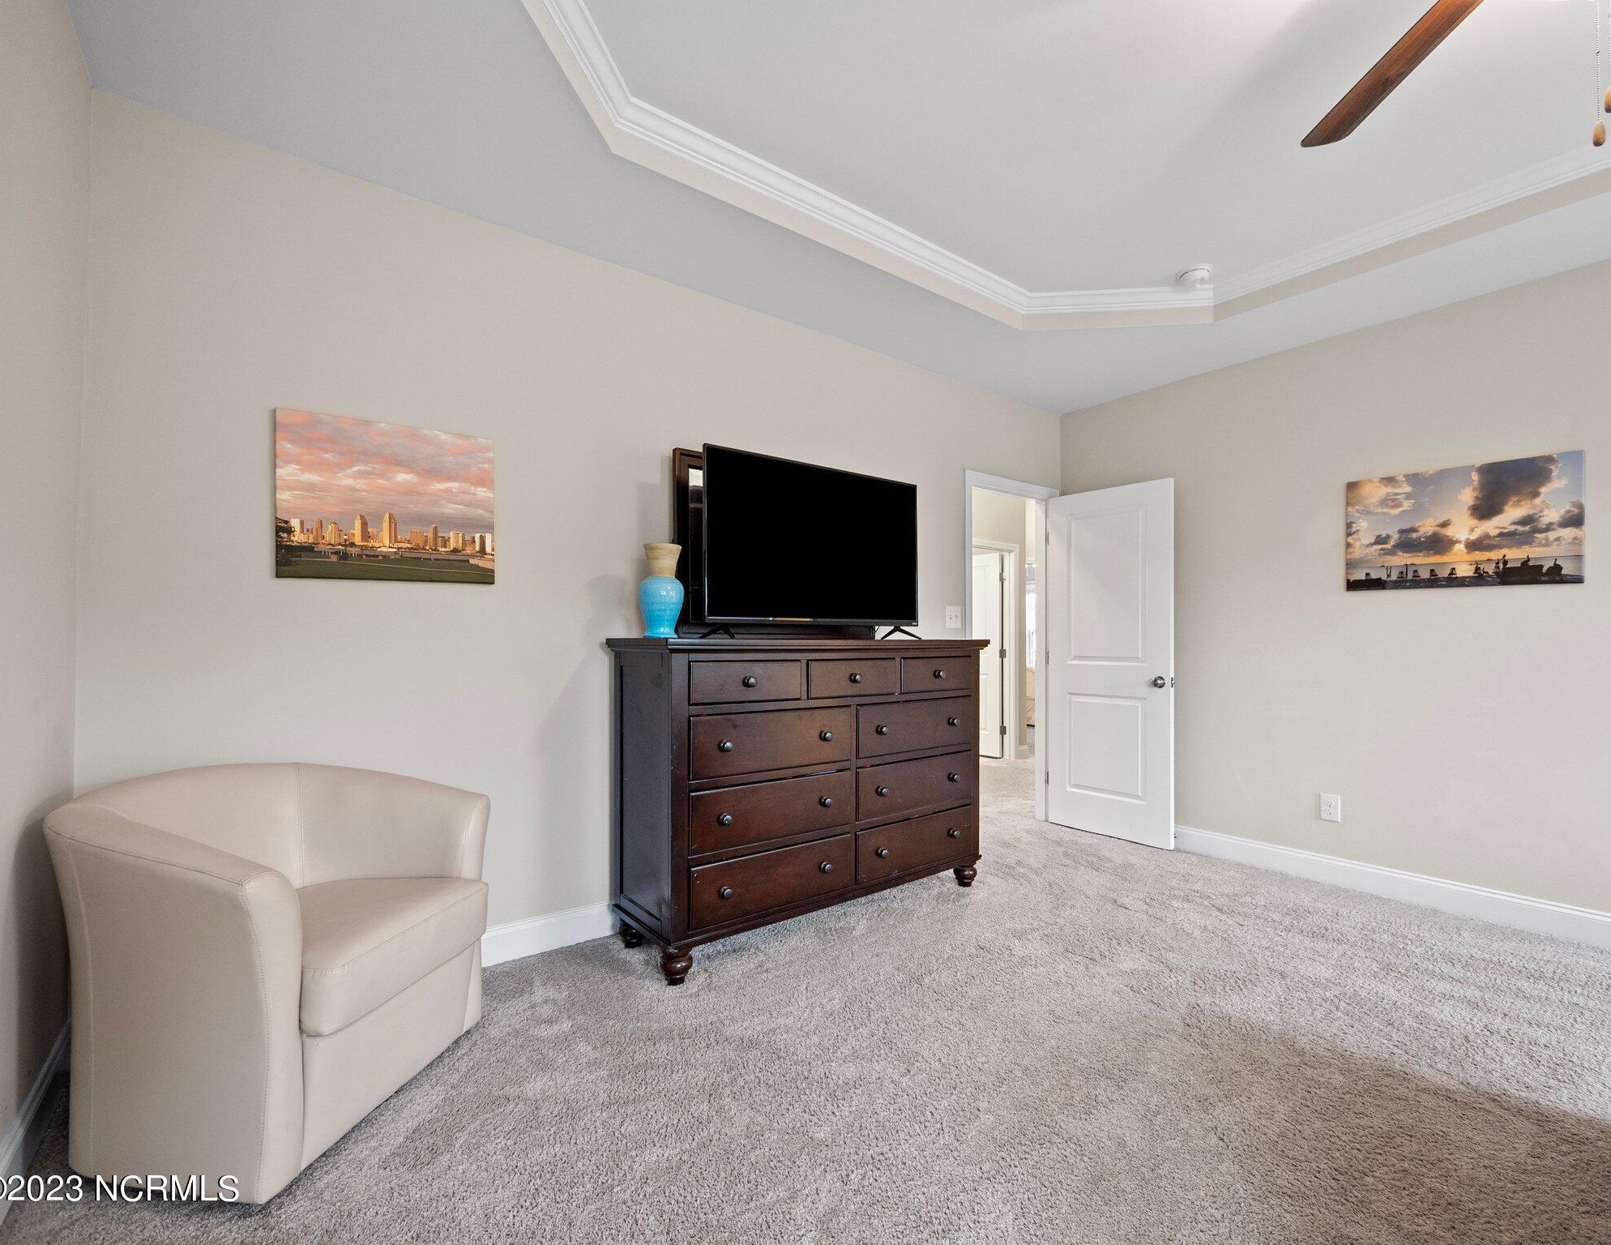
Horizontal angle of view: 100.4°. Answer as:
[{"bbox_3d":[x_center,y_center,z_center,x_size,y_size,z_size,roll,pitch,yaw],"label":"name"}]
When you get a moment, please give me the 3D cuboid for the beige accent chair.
[{"bbox_3d":[-1.392,0.804,1.752,0.757,0.772,0.743,0,-1,10],"label":"beige accent chair"}]

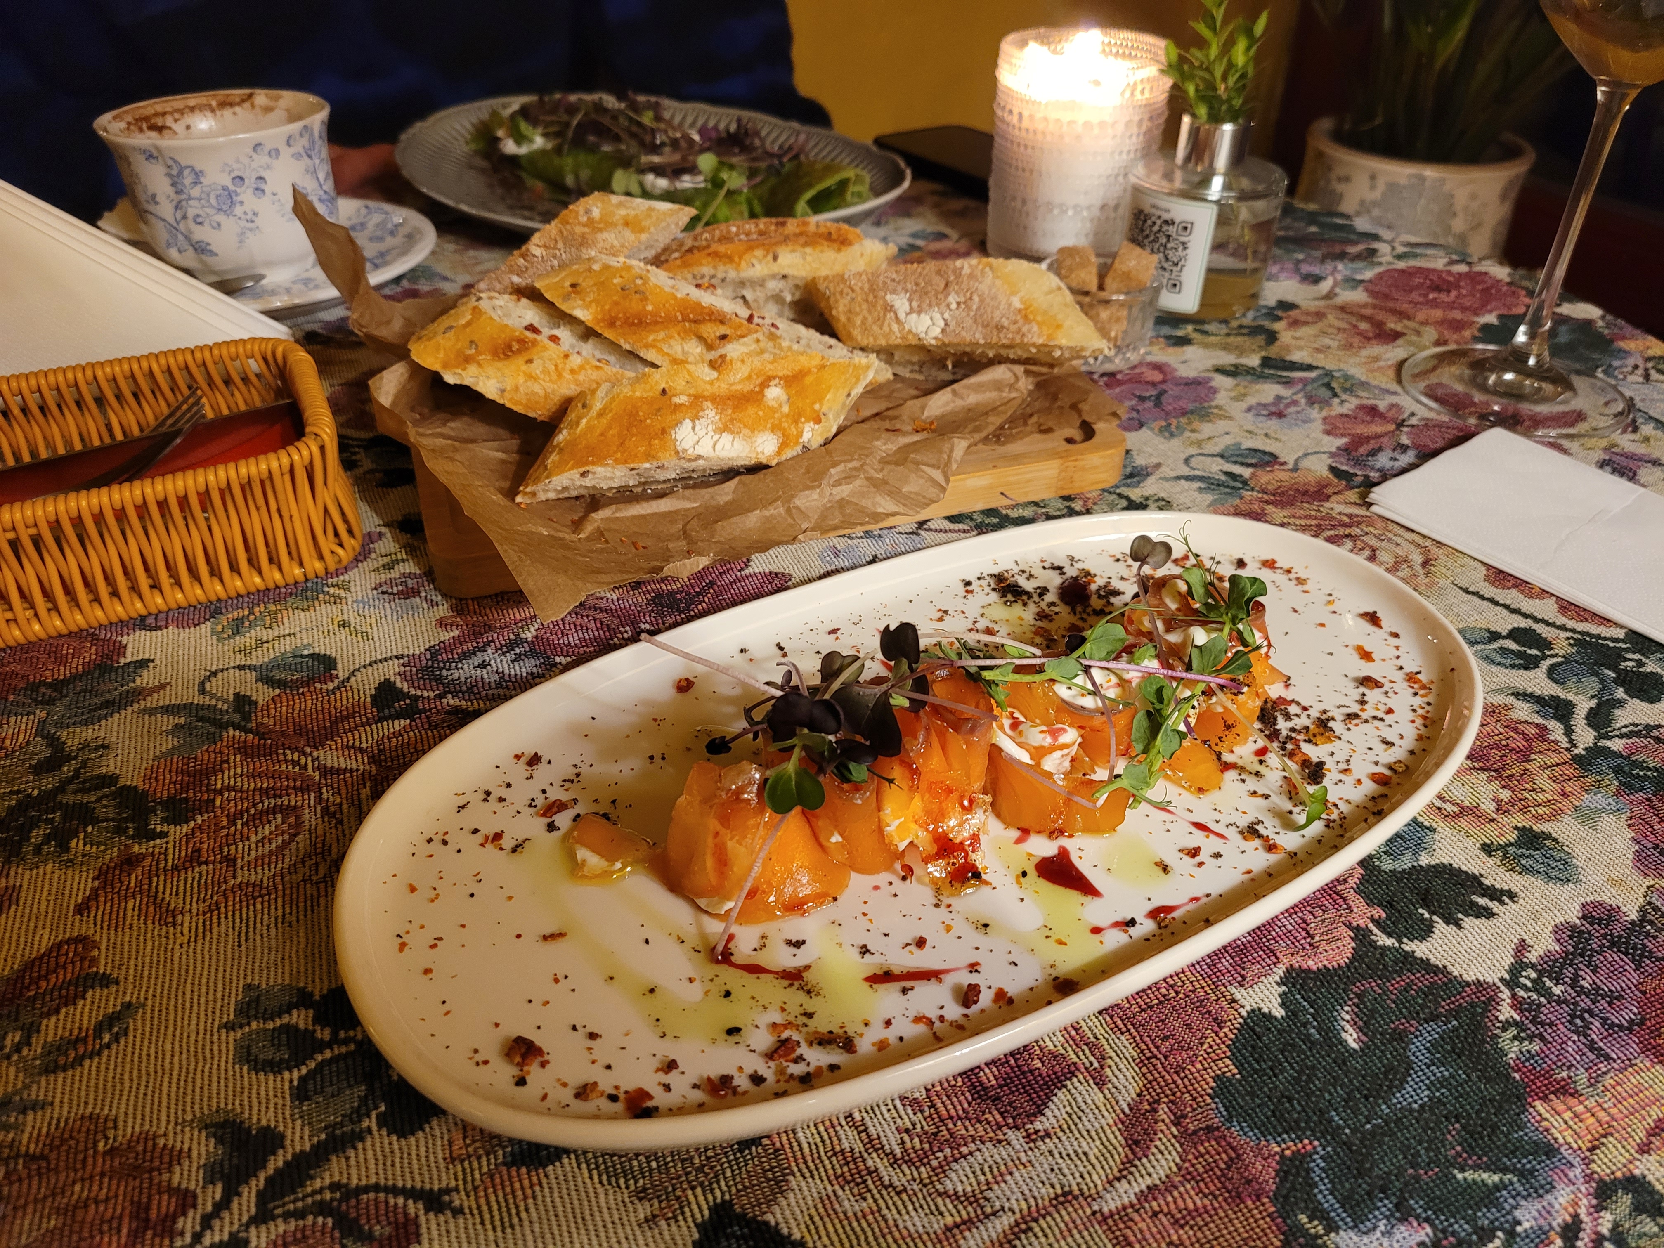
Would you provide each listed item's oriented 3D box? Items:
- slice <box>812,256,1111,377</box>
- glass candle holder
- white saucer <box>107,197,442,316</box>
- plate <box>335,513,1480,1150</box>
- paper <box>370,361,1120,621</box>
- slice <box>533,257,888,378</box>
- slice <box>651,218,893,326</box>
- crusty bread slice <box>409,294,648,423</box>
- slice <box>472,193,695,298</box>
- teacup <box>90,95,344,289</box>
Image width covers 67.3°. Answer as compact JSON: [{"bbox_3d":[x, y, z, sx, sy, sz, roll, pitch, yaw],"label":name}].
[{"bbox_3d":[0.050,-0.119,0.471,0.116,0.044,0.050,-4,36,-7],"label":"slice"},{"bbox_3d":[0.119,-0.234,0.615,0.080,0.096,0.080,1,35,0],"label":"glass candle holder"},{"bbox_3d":[-0.259,-0.161,0.568,0.158,0.022,0.158,1,36,0],"label":"white saucer"},{"bbox_3d":[0.032,0.031,0.306,0.291,0.021,0.152,-18,40,-25],"label":"plate"},{"bbox_3d":[-0.029,-0.077,0.444,0.260,0.037,0.165,-11,37,-16],"label":"paper"},{"bbox_3d":[-0.040,-0.098,0.431,0.120,0.044,0.055,8,36,10],"label":"slice"},{"bbox_3d":[-0.024,-0.134,0.492,0.098,0.042,0.050,3,36,2],"label":"slice"},{"bbox_3d":[-0.104,-0.092,0.429,0.096,0.038,0.050,16,38,20],"label":"crusty bread slice"},{"bbox_3d":[-0.096,-0.140,0.488,0.100,0.047,0.052,-11,37,-16],"label":"slice"},{"bbox_3d":[-0.261,-0.188,0.550,0.092,0.070,0.100,1,35,0],"label":"teacup"}]

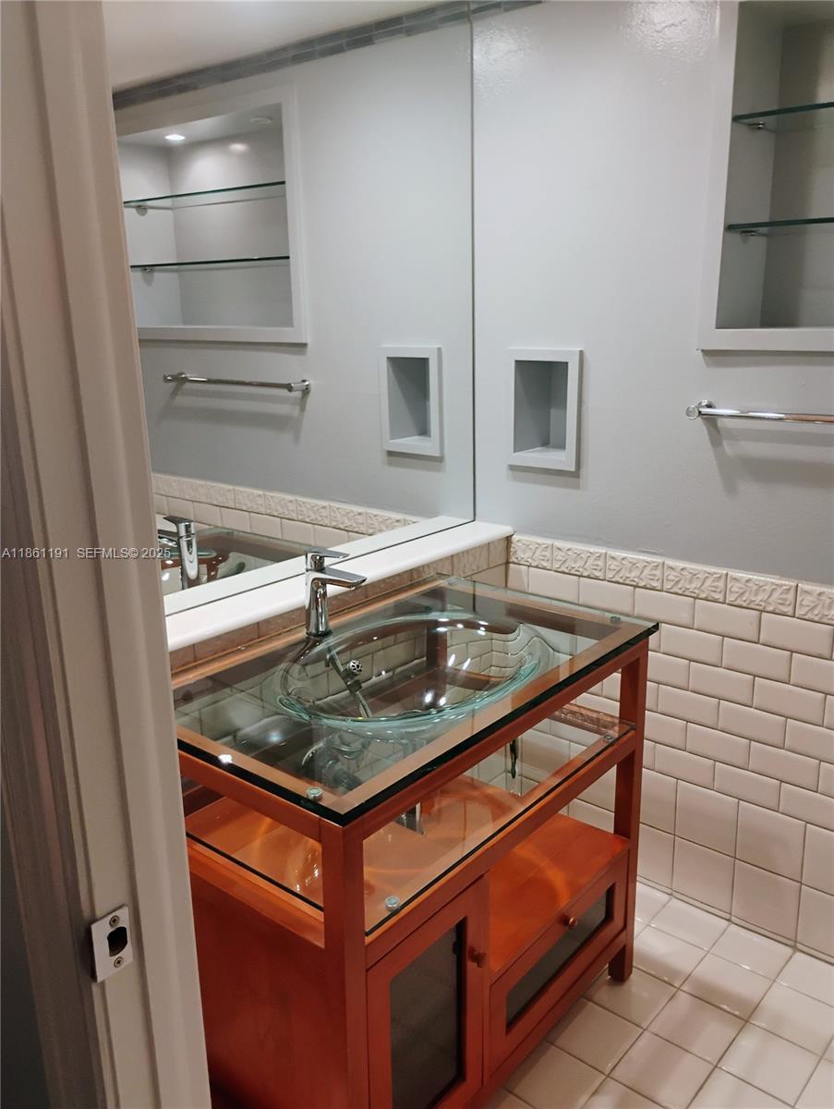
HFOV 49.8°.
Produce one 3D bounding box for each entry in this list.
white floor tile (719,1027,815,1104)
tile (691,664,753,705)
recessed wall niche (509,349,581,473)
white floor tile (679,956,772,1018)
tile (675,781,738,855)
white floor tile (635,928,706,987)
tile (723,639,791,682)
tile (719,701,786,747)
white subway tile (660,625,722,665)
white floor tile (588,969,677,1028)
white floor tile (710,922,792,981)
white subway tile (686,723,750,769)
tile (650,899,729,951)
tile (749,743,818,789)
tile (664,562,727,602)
[{"bbox_3d":[0.701,1.014,1.783,0.151,0.009,0.151,11,20,40],"label":"white floor tile"},{"bbox_3d":[0.708,0.300,2.085,0.152,0.076,0.010,11,19,40],"label":"tile"},{"bbox_3d":[0.363,-0.376,2.288,0.204,0.290,0.158,11,20,40],"label":"recessed wall niche"},{"bbox_3d":[0.689,0.961,1.998,0.152,0.010,0.152,11,19,40],"label":"white floor tile"},{"bbox_3d":[0.707,0.639,2.183,0.152,0.152,0.010,11,19,40],"label":"tile"},{"bbox_3d":[0.574,0.939,2.097,0.152,0.010,0.152,11,19,40],"label":"white floor tile"},{"bbox_3d":[0.763,0.236,2.013,0.152,0.075,0.009,11,20,40],"label":"tile"},{"bbox_3d":[0.767,0.386,2.053,0.152,0.076,0.009,11,20,40],"label":"tile"},{"bbox_3d":[0.648,0.213,2.116,0.152,0.076,0.010,11,19,40],"label":"white subway tile"},{"bbox_3d":[0.472,0.970,1.985,0.152,0.010,0.152,11,19,40],"label":"white floor tile"},{"bbox_3d":[0.782,0.929,2.096,0.151,0.009,0.130,11,20,40],"label":"white floor tile"},{"bbox_3d":[0.713,0.452,2.124,0.152,0.076,0.010,11,19,40],"label":"white subway tile"},{"bbox_3d":[0.667,0.905,2.195,0.151,0.009,0.130,11,20,40],"label":"tile"},{"bbox_3d":[0.828,0.474,2.022,0.152,0.077,0.009,11,20,40],"label":"tile"},{"bbox_3d":[0.643,0.062,2.074,0.152,0.076,0.011,11,20,40],"label":"tile"}]

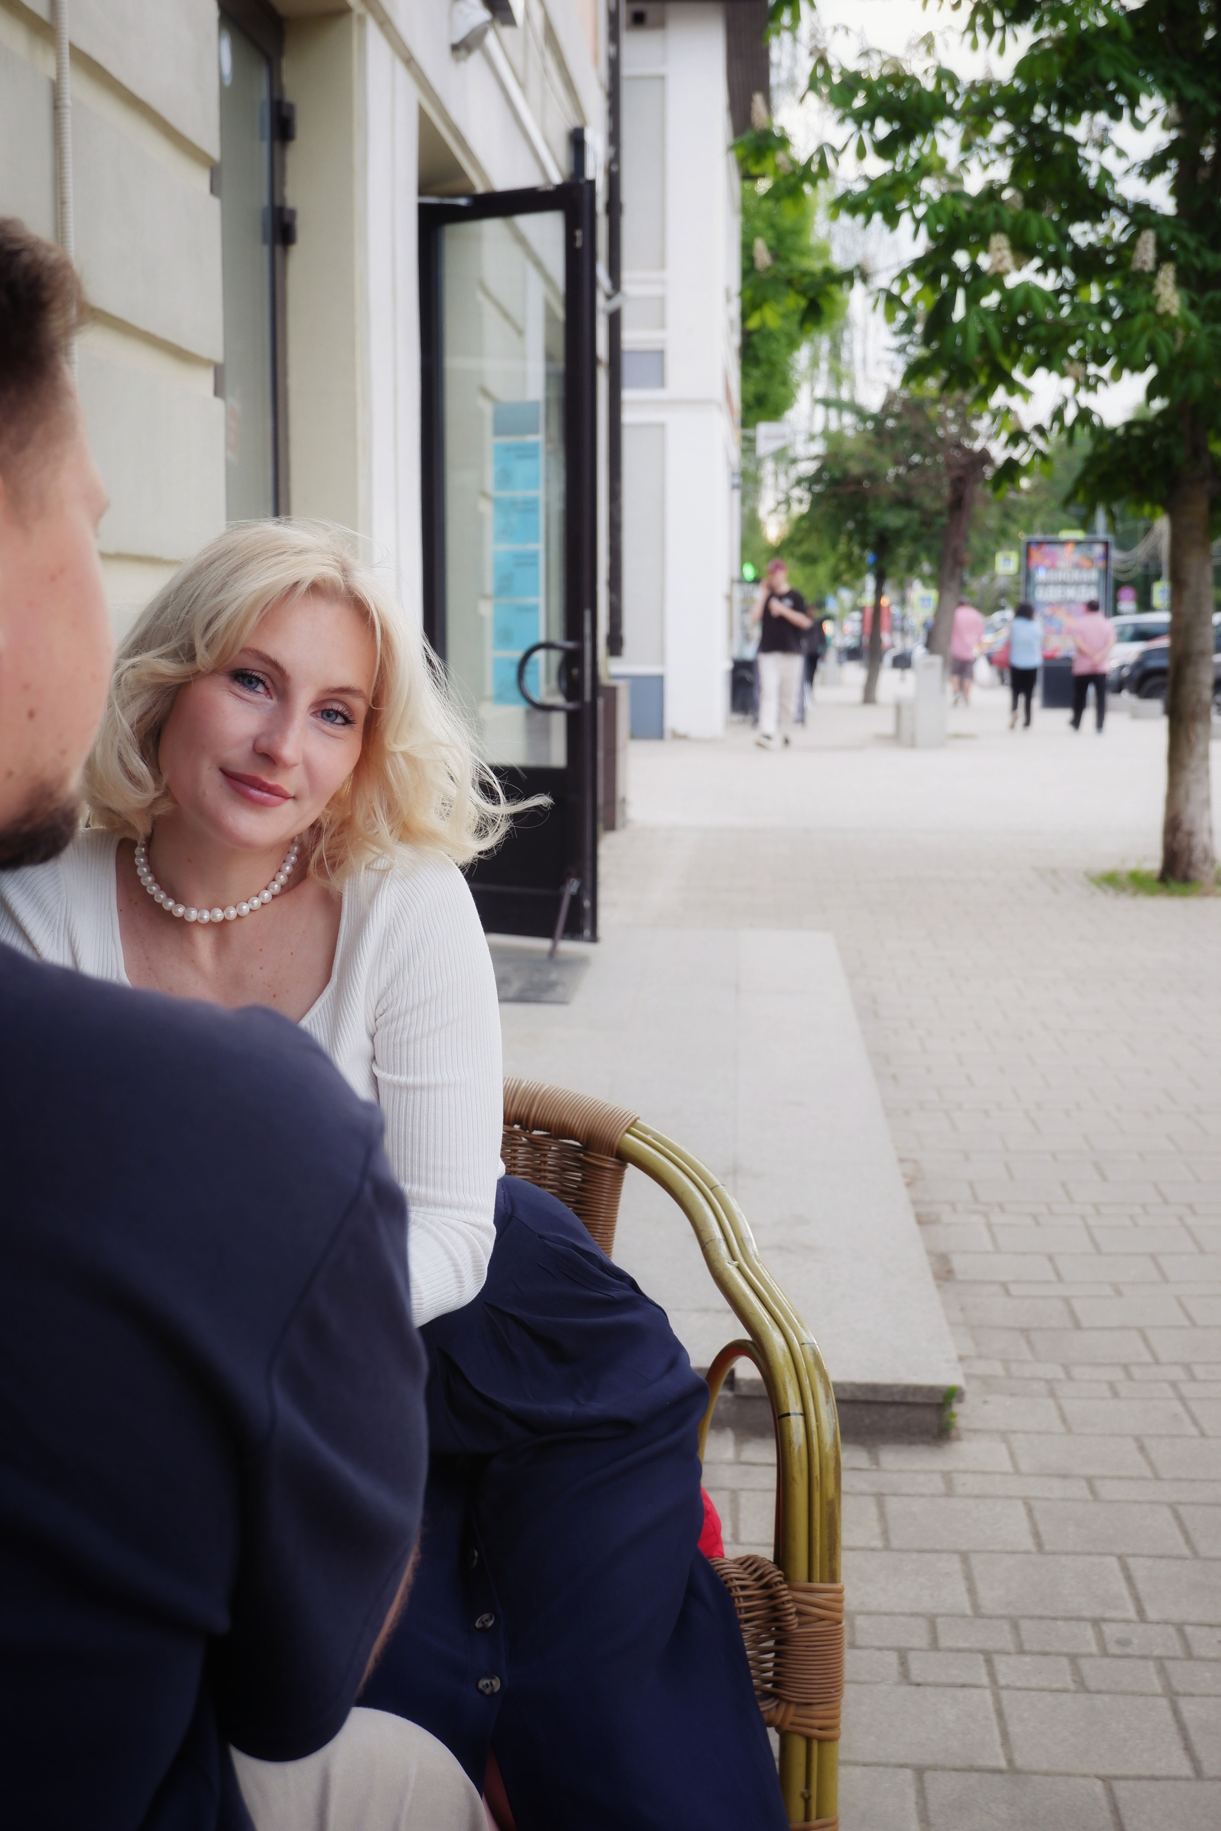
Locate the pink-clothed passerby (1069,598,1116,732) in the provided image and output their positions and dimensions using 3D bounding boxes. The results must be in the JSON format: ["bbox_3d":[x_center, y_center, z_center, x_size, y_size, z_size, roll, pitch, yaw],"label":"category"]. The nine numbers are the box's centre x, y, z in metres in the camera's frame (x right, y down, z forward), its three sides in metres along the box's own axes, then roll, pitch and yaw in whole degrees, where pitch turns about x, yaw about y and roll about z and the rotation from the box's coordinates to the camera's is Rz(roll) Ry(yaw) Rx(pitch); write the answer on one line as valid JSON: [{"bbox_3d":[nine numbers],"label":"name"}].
[{"bbox_3d":[6.207,-3.208,29.500,0.570,1.720,0.420,1,7,6],"label":"pink-clothed passerby"}]

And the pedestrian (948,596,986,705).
[{"bbox_3d":[5.543,-4.083,35.600,0.550,1.700,0.420,0,7,3],"label":"pedestrian"}]

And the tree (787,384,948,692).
[{"bbox_3d":[4.119,-5.923,36.800,2.700,4.950,2.600,0,7,0],"label":"tree"}]

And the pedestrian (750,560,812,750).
[{"bbox_3d":[1.609,-2.505,21.900,0.580,1.790,0.450,1,7,6],"label":"pedestrian"}]

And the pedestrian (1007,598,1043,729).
[{"bbox_3d":[5.377,-3.239,29.700,0.460,1.650,0.380,0,7,5],"label":"pedestrian"}]

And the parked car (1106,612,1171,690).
[{"bbox_3d":[11.358,-4.998,44.300,4.400,1.680,1.820,-6,9,-39],"label":"parked car"}]

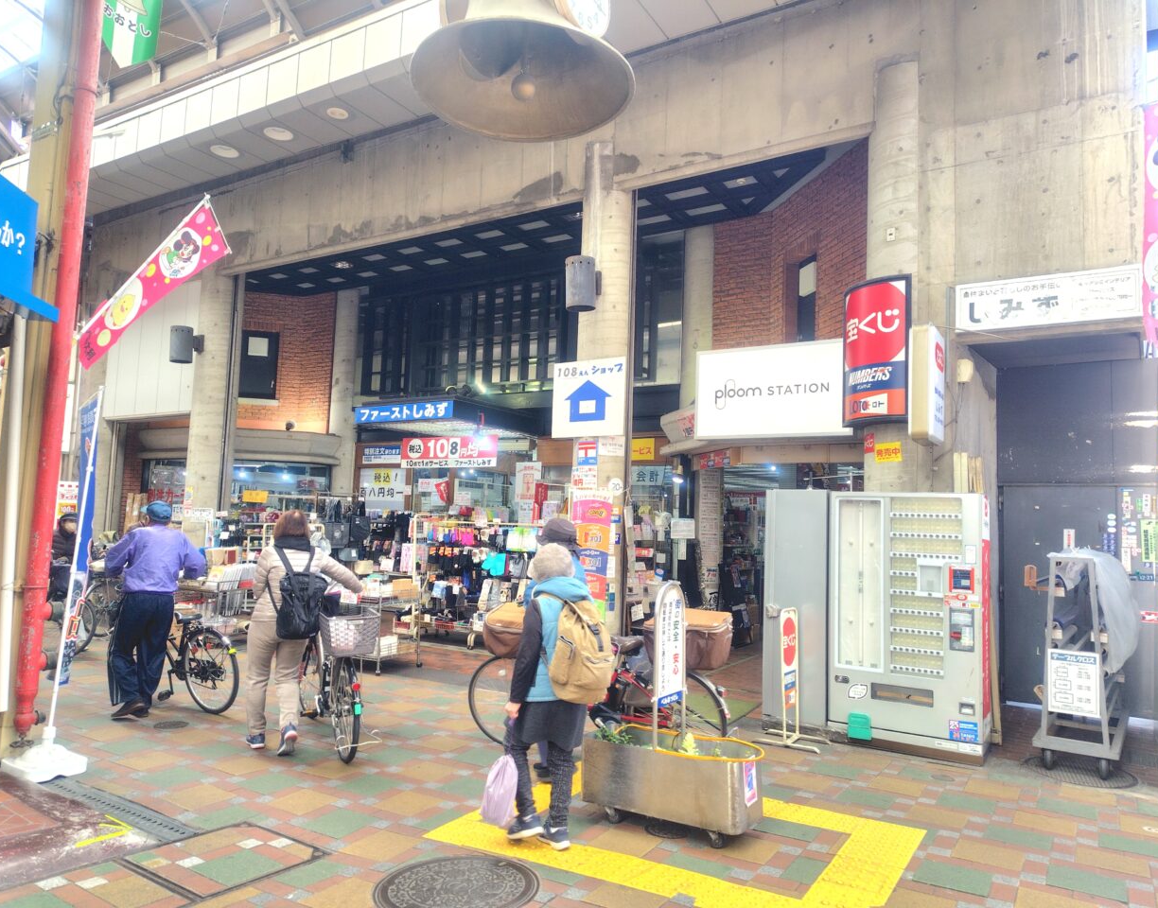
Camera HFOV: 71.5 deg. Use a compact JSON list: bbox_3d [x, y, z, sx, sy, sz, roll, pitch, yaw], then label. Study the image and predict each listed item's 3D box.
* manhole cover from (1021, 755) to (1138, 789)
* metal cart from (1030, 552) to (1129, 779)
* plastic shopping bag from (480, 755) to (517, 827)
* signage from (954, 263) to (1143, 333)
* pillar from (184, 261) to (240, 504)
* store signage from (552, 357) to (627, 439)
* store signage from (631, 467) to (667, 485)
[{"bbox_3d":[3.396,2.160,5.461,0.660,0.030,0.650,-1,-6,32],"label":"manhole cover"},{"bbox_3d":[3.688,1.448,5.897,0.540,1.450,1.360,-2,-6,36],"label":"metal cart"},{"bbox_3d":[-0.387,1.630,3.900,0.190,0.350,0.140,6,-6,-37],"label":"plastic shopping bag"},{"bbox_3d":[3.619,-1.188,6.272,1.220,0.390,0.100,-1,-6,31],"label":"signage"},{"bbox_3d":[-5.424,-0.276,11.827,0.520,5.250,0.520,-1,-6,32],"label":"pillar"},{"bbox_3d":[0.104,-0.563,7.994,0.840,0.770,0.080,-1,-6,32],"label":"store signage"},{"bbox_3d":[0.849,0.266,9.822,0.460,0.240,0.040,-1,-6,32],"label":"store signage"}]

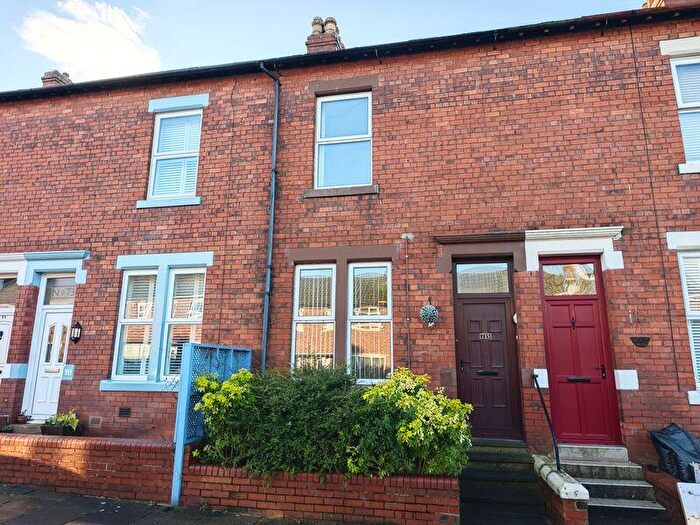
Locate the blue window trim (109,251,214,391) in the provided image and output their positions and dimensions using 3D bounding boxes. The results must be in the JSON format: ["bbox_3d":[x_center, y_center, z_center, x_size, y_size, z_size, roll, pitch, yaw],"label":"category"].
[{"bbox_3d":[-3.340,1.016,8.131,1.966,2.400,0.150,-2,-13,12],"label":"blue window trim"}]

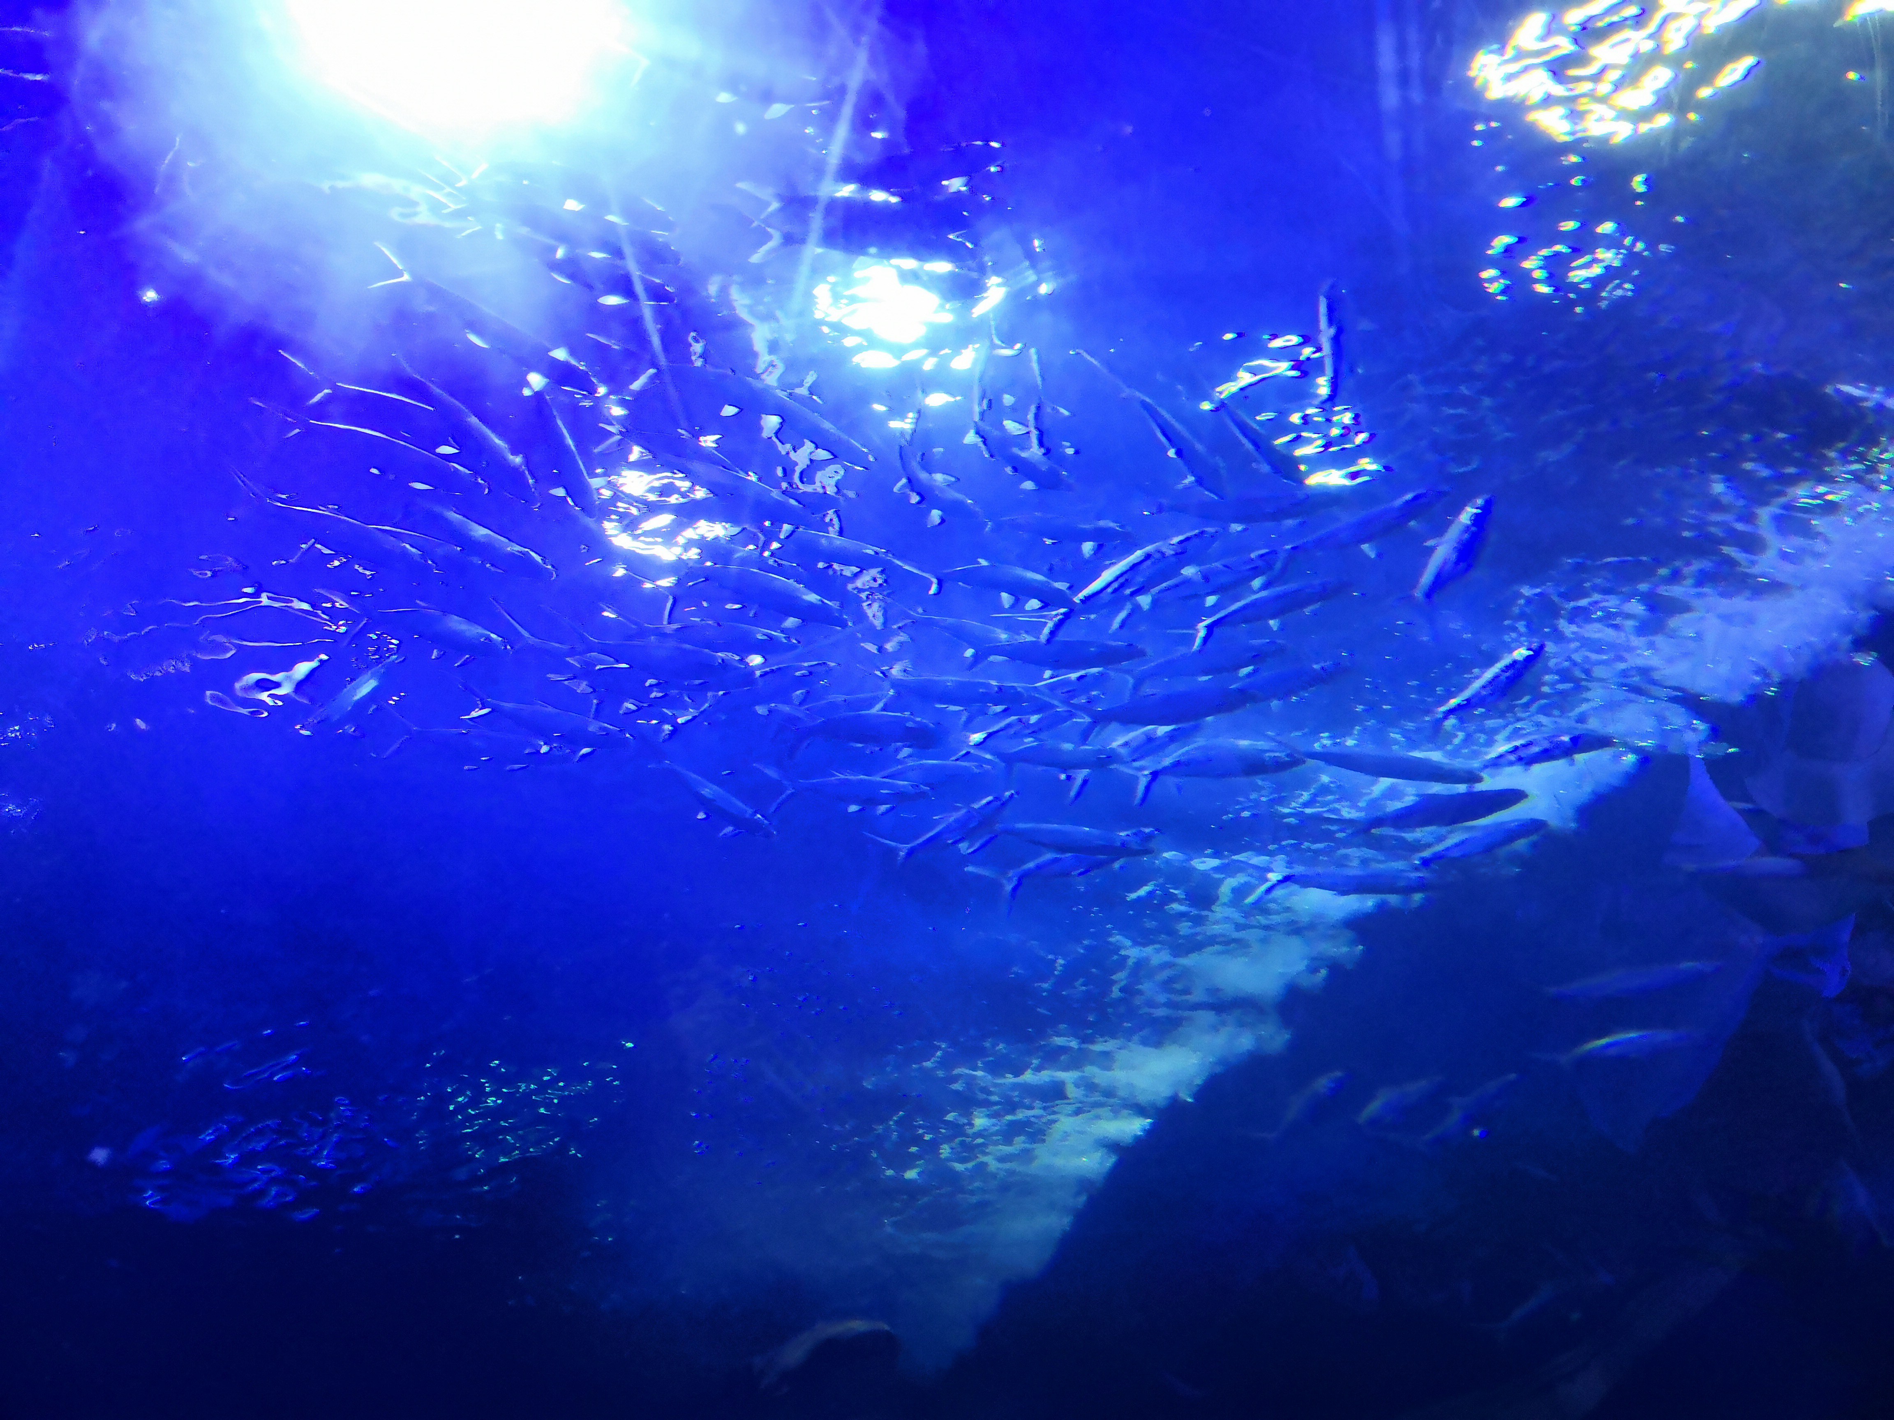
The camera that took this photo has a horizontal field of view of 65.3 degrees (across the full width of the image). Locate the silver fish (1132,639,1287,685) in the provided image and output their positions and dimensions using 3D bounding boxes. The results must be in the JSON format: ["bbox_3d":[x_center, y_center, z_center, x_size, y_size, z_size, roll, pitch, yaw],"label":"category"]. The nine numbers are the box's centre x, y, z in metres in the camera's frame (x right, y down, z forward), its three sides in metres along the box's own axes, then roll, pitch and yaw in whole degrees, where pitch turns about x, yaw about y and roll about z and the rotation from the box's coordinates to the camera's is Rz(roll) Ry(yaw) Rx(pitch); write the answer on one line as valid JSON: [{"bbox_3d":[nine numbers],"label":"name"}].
[{"bbox_3d":[0.455,-0.083,2.572,0.280,0.062,0.036,-13,-30,15],"label":"silver fish"}]

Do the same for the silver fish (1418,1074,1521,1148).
[{"bbox_3d":[1.167,0.892,3.296,0.280,0.062,0.036,-42,-44,19],"label":"silver fish"}]

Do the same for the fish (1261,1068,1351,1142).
[{"bbox_3d":[0.847,0.933,3.486,0.280,0.062,0.036,-44,-45,18],"label":"fish"}]

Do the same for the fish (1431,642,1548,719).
[{"bbox_3d":[1.163,-0.059,3.175,0.280,0.062,0.036,-38,-43,24],"label":"fish"}]

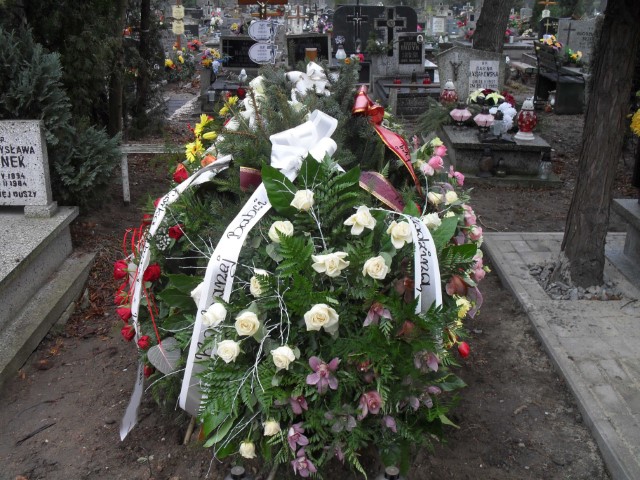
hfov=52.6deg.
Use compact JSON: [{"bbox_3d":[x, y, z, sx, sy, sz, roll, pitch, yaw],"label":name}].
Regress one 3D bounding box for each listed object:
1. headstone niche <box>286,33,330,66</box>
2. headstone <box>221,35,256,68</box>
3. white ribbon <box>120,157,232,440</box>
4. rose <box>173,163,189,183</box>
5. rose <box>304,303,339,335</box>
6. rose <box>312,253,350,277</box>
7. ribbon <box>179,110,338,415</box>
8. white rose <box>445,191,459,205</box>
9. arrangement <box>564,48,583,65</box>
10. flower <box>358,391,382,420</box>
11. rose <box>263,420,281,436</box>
[{"bbox_3d":[-0.162,-2.658,9.100,0.630,0.480,0.130,0,22,0],"label":"headstone niche"},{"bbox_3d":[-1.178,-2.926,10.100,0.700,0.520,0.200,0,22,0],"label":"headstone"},{"bbox_3d":[-0.530,0.213,2.370,0.390,1.000,0.340,0,22,0],"label":"white ribbon"},{"bbox_3d":[-0.571,-0.276,2.650,0.060,0.075,0.060,0,22,0],"label":"rose"},{"bbox_3d":[0.005,0.257,2.120,0.108,0.100,0.080,0,6,0],"label":"rose"},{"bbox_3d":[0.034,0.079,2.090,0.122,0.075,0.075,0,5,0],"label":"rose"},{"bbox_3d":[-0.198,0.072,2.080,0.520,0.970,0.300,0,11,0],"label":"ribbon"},{"bbox_3d":[0.488,-0.158,2.400,0.051,0.052,0.047,-4,5,-11],"label":"white rose"},{"bbox_3d":[3.996,-2.892,10.200,0.270,0.240,0.240,0,22,0],"label":"arrangement"},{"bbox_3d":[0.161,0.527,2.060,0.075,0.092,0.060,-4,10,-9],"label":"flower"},{"bbox_3d":[-0.159,0.618,2.120,0.060,0.055,0.055,2,12,5],"label":"rose"}]

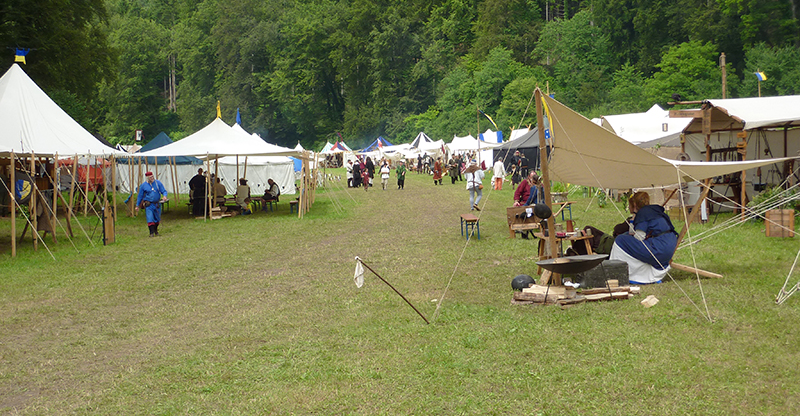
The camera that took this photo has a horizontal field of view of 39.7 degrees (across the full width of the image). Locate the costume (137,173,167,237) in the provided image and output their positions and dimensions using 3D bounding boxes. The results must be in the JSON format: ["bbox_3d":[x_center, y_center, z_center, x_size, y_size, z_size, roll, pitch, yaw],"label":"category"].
[{"bbox_3d":[-6.608,-0.106,29.500,0.820,1.750,0.500,-3,3,-20],"label":"costume"}]

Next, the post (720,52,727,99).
[{"bbox_3d":[13.152,-3.361,45.131,0.220,5.900,0.220,-1,3,0],"label":"post"}]

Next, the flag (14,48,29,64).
[{"bbox_3d":[-11.095,-4.439,32.500,0.380,0.470,0.120,-2,3,-17],"label":"flag"}]

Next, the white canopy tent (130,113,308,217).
[{"bbox_3d":[-6.400,-1.542,40.500,6.000,3.650,6.200,-1,3,-2],"label":"white canopy tent"}]

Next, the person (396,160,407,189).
[{"bbox_3d":[0.088,-1.945,65.000,0.600,1.720,0.420,-1,3,-1],"label":"person"}]

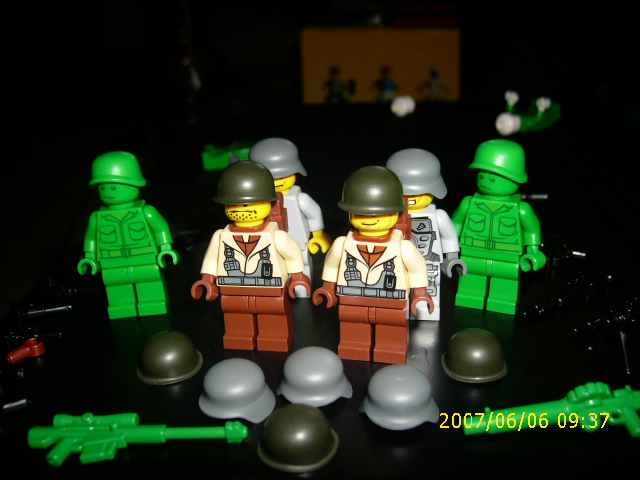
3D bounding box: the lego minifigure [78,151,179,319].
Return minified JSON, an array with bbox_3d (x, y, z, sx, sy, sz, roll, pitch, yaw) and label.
[{"bbox_3d":[-0.049,-0.002,0.152,0.026,0.043,0.015,-4,22,-5],"label":"lego minifigure"}]

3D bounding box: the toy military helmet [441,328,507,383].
[{"bbox_3d":[0.033,0.023,0.127,0.014,0.010,0.015,1,22,7],"label":"toy military helmet"}]

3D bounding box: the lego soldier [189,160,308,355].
[{"bbox_3d":[-0.016,0.004,0.137,0.028,0.044,0.018,1,24,8],"label":"lego soldier"}]

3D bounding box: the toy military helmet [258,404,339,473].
[{"bbox_3d":[-0.004,0.034,0.109,0.015,0.009,0.015,-1,23,5],"label":"toy military helmet"}]

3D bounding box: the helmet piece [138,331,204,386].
[{"bbox_3d":[-0.033,0.024,0.131,0.014,0.010,0.015,-6,22,-9],"label":"helmet piece"}]

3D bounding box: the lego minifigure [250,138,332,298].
[{"bbox_3d":[-0.010,-0.006,0.160,0.027,0.043,0.016,3,24,12],"label":"lego minifigure"}]

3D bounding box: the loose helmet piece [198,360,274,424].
[{"bbox_3d":[-0.016,0.029,0.116,0.015,0.011,0.016,17,29,39],"label":"loose helmet piece"}]

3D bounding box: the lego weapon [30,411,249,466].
[{"bbox_3d":[-0.034,0.036,0.109,0.041,0.005,0.013,-2,22,1],"label":"lego weapon"}]

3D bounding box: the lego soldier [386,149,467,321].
[{"bbox_3d":[0.022,-0.002,0.146,0.027,0.043,0.016,1,24,9],"label":"lego soldier"}]

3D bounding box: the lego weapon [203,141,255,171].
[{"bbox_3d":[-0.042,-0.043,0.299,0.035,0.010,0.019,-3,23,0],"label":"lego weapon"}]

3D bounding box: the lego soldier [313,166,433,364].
[{"bbox_3d":[0.012,0.005,0.131,0.027,0.044,0.018,3,24,13],"label":"lego soldier"}]

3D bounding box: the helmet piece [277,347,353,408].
[{"bbox_3d":[-0.001,0.027,0.119,0.015,0.011,0.016,0,22,6],"label":"helmet piece"}]

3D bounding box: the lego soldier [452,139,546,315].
[{"bbox_3d":[0.043,-0.003,0.147,0.026,0.043,0.015,8,24,24],"label":"lego soldier"}]

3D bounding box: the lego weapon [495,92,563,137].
[{"bbox_3d":[0.120,-0.076,0.343,0.026,0.020,0.041,15,29,35],"label":"lego weapon"}]

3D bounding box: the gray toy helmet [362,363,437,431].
[{"bbox_3d":[0.015,0.029,0.112,0.015,0.011,0.016,4,23,14],"label":"gray toy helmet"}]

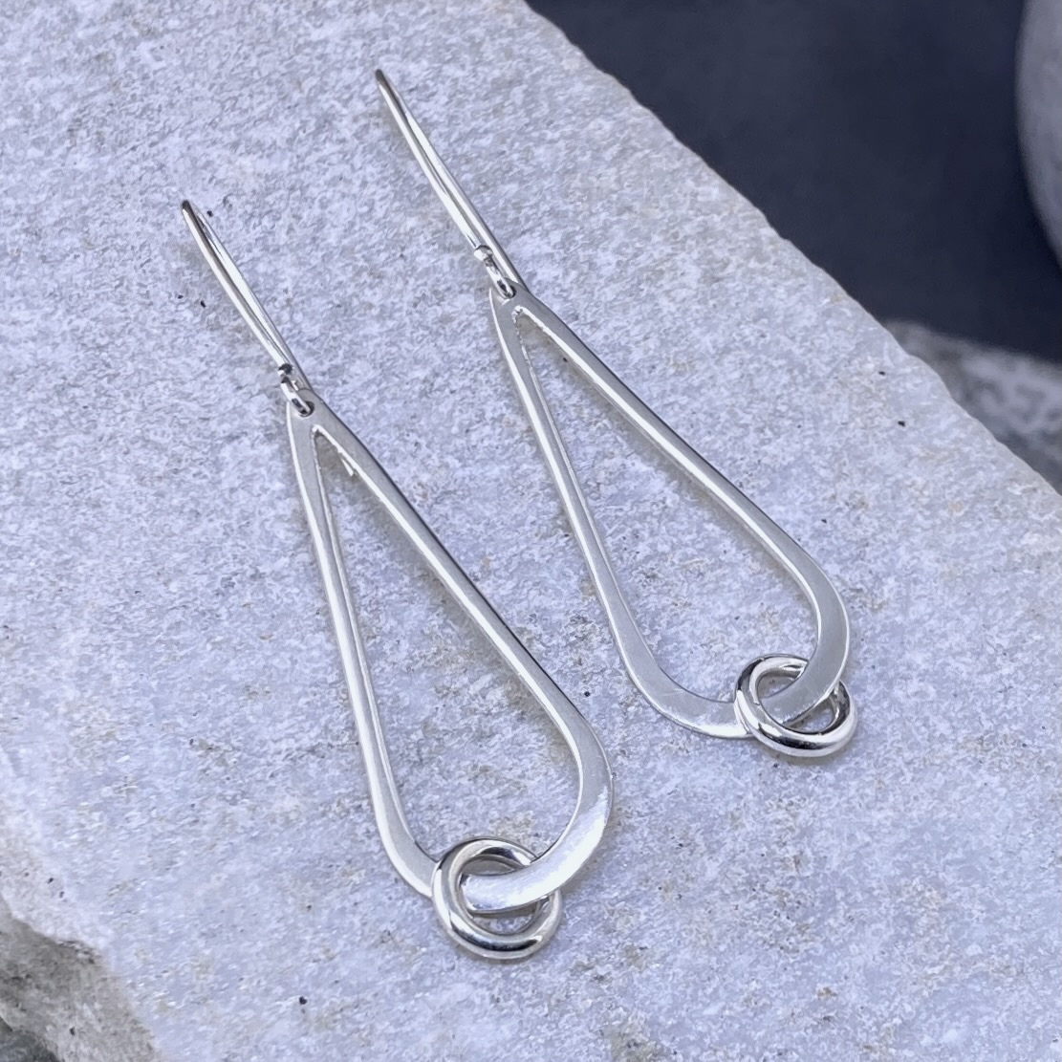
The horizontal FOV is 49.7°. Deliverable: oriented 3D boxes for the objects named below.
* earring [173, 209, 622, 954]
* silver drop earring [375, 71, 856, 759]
[{"bbox_3d":[-0.013,-0.003,0.091,0.016,0.008,0.073,-23,61,-5],"label":"earring"},{"bbox_3d":[0.003,-0.015,0.095,0.015,0.008,0.077,-24,61,-6],"label":"silver drop earring"}]

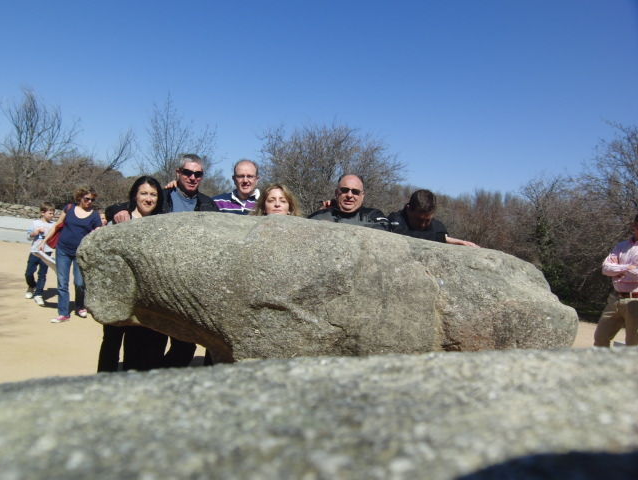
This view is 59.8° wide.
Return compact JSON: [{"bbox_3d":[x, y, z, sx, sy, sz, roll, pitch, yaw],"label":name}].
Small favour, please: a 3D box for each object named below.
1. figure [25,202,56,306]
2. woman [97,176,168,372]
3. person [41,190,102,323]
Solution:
[{"bbox_3d":[-3.692,0.187,7.323,0.400,1.367,0.400,3,2,-41],"label":"figure"},{"bbox_3d":[-1.179,0.398,3.476,0.470,1.593,0.360,4,2,-9],"label":"woman"},{"bbox_3d":[-2.938,0.169,6.526,0.660,1.574,0.450,4,2,-17],"label":"person"}]

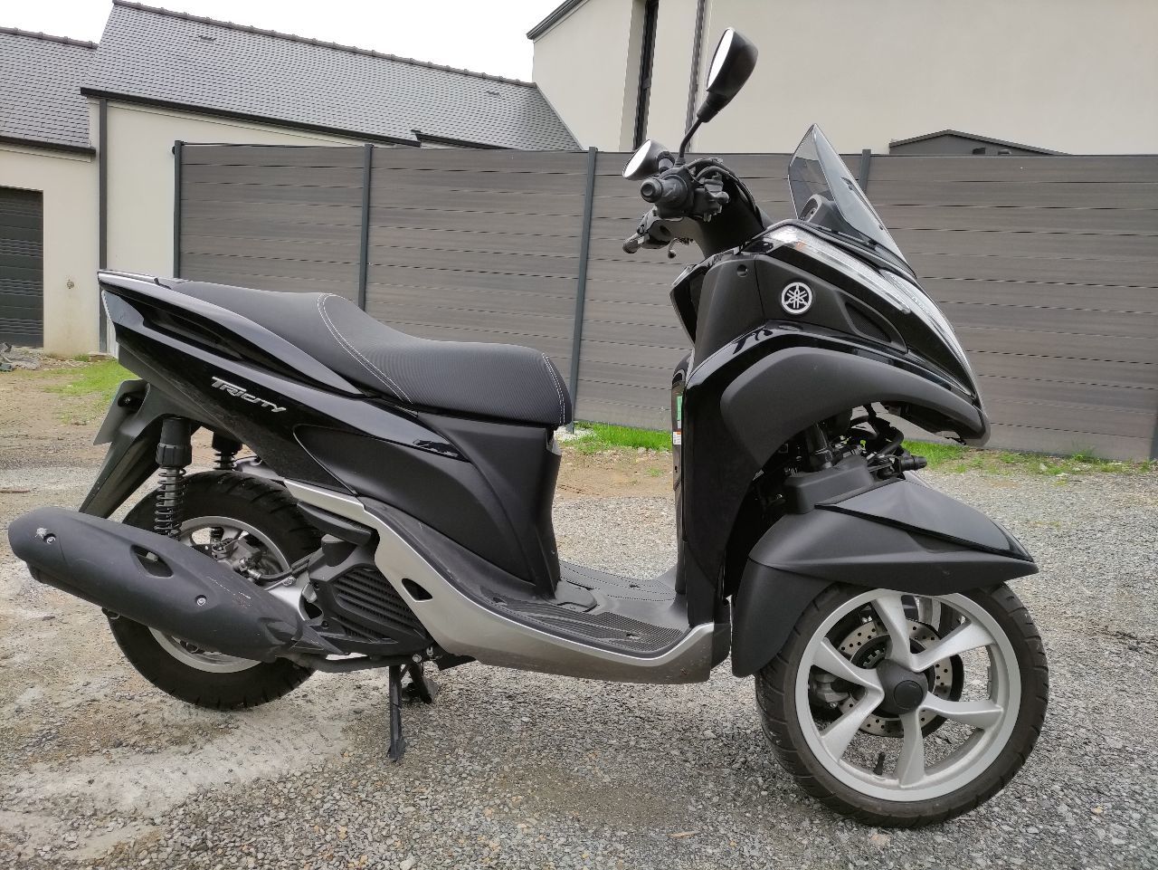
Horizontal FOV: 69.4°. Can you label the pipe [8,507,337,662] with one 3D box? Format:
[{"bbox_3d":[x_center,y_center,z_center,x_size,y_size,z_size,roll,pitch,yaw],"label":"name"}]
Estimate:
[{"bbox_3d":[-0.769,0.276,1.581,0.610,0.165,0.135,21,6,2],"label":"pipe"}]

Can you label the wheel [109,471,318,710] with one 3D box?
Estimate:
[{"bbox_3d":[-0.735,0.323,1.749,0.505,0.505,0.115,4,5,4],"label":"wheel"}]

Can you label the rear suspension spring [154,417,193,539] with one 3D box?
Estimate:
[{"bbox_3d":[-0.783,0.096,1.613,0.070,0.260,0.070,4,5,4],"label":"rear suspension spring"}]

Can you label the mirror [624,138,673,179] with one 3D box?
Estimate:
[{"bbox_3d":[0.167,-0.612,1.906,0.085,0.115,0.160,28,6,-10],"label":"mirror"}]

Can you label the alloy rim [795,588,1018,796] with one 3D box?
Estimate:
[{"bbox_3d":[0.566,0.439,1.458,0.385,0.385,0.075,4,5,1],"label":"alloy rim"}]

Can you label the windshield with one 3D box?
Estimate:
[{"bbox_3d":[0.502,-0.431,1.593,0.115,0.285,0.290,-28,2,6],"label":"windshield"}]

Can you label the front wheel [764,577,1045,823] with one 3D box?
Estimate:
[{"bbox_3d":[0.566,0.439,1.462,0.500,0.500,0.100,4,5,1],"label":"front wheel"}]

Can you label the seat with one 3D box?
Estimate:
[{"bbox_3d":[-0.426,-0.169,1.685,0.850,0.235,0.310,4,5,4],"label":"seat"}]

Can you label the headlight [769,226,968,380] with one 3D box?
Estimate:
[{"bbox_3d":[0.539,-0.243,1.605,0.440,0.250,0.340,4,5,4],"label":"headlight"}]

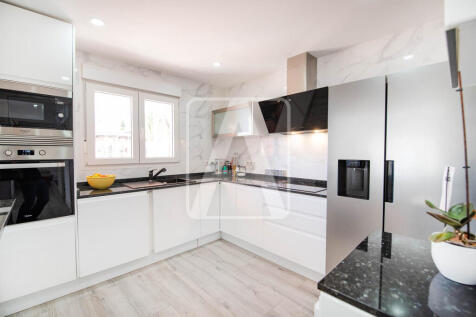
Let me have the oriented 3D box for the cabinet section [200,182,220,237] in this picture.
[{"bbox_3d":[-0.552,0.682,2.878,0.341,0.699,0.580,-1,1,-42],"label":"cabinet section"}]

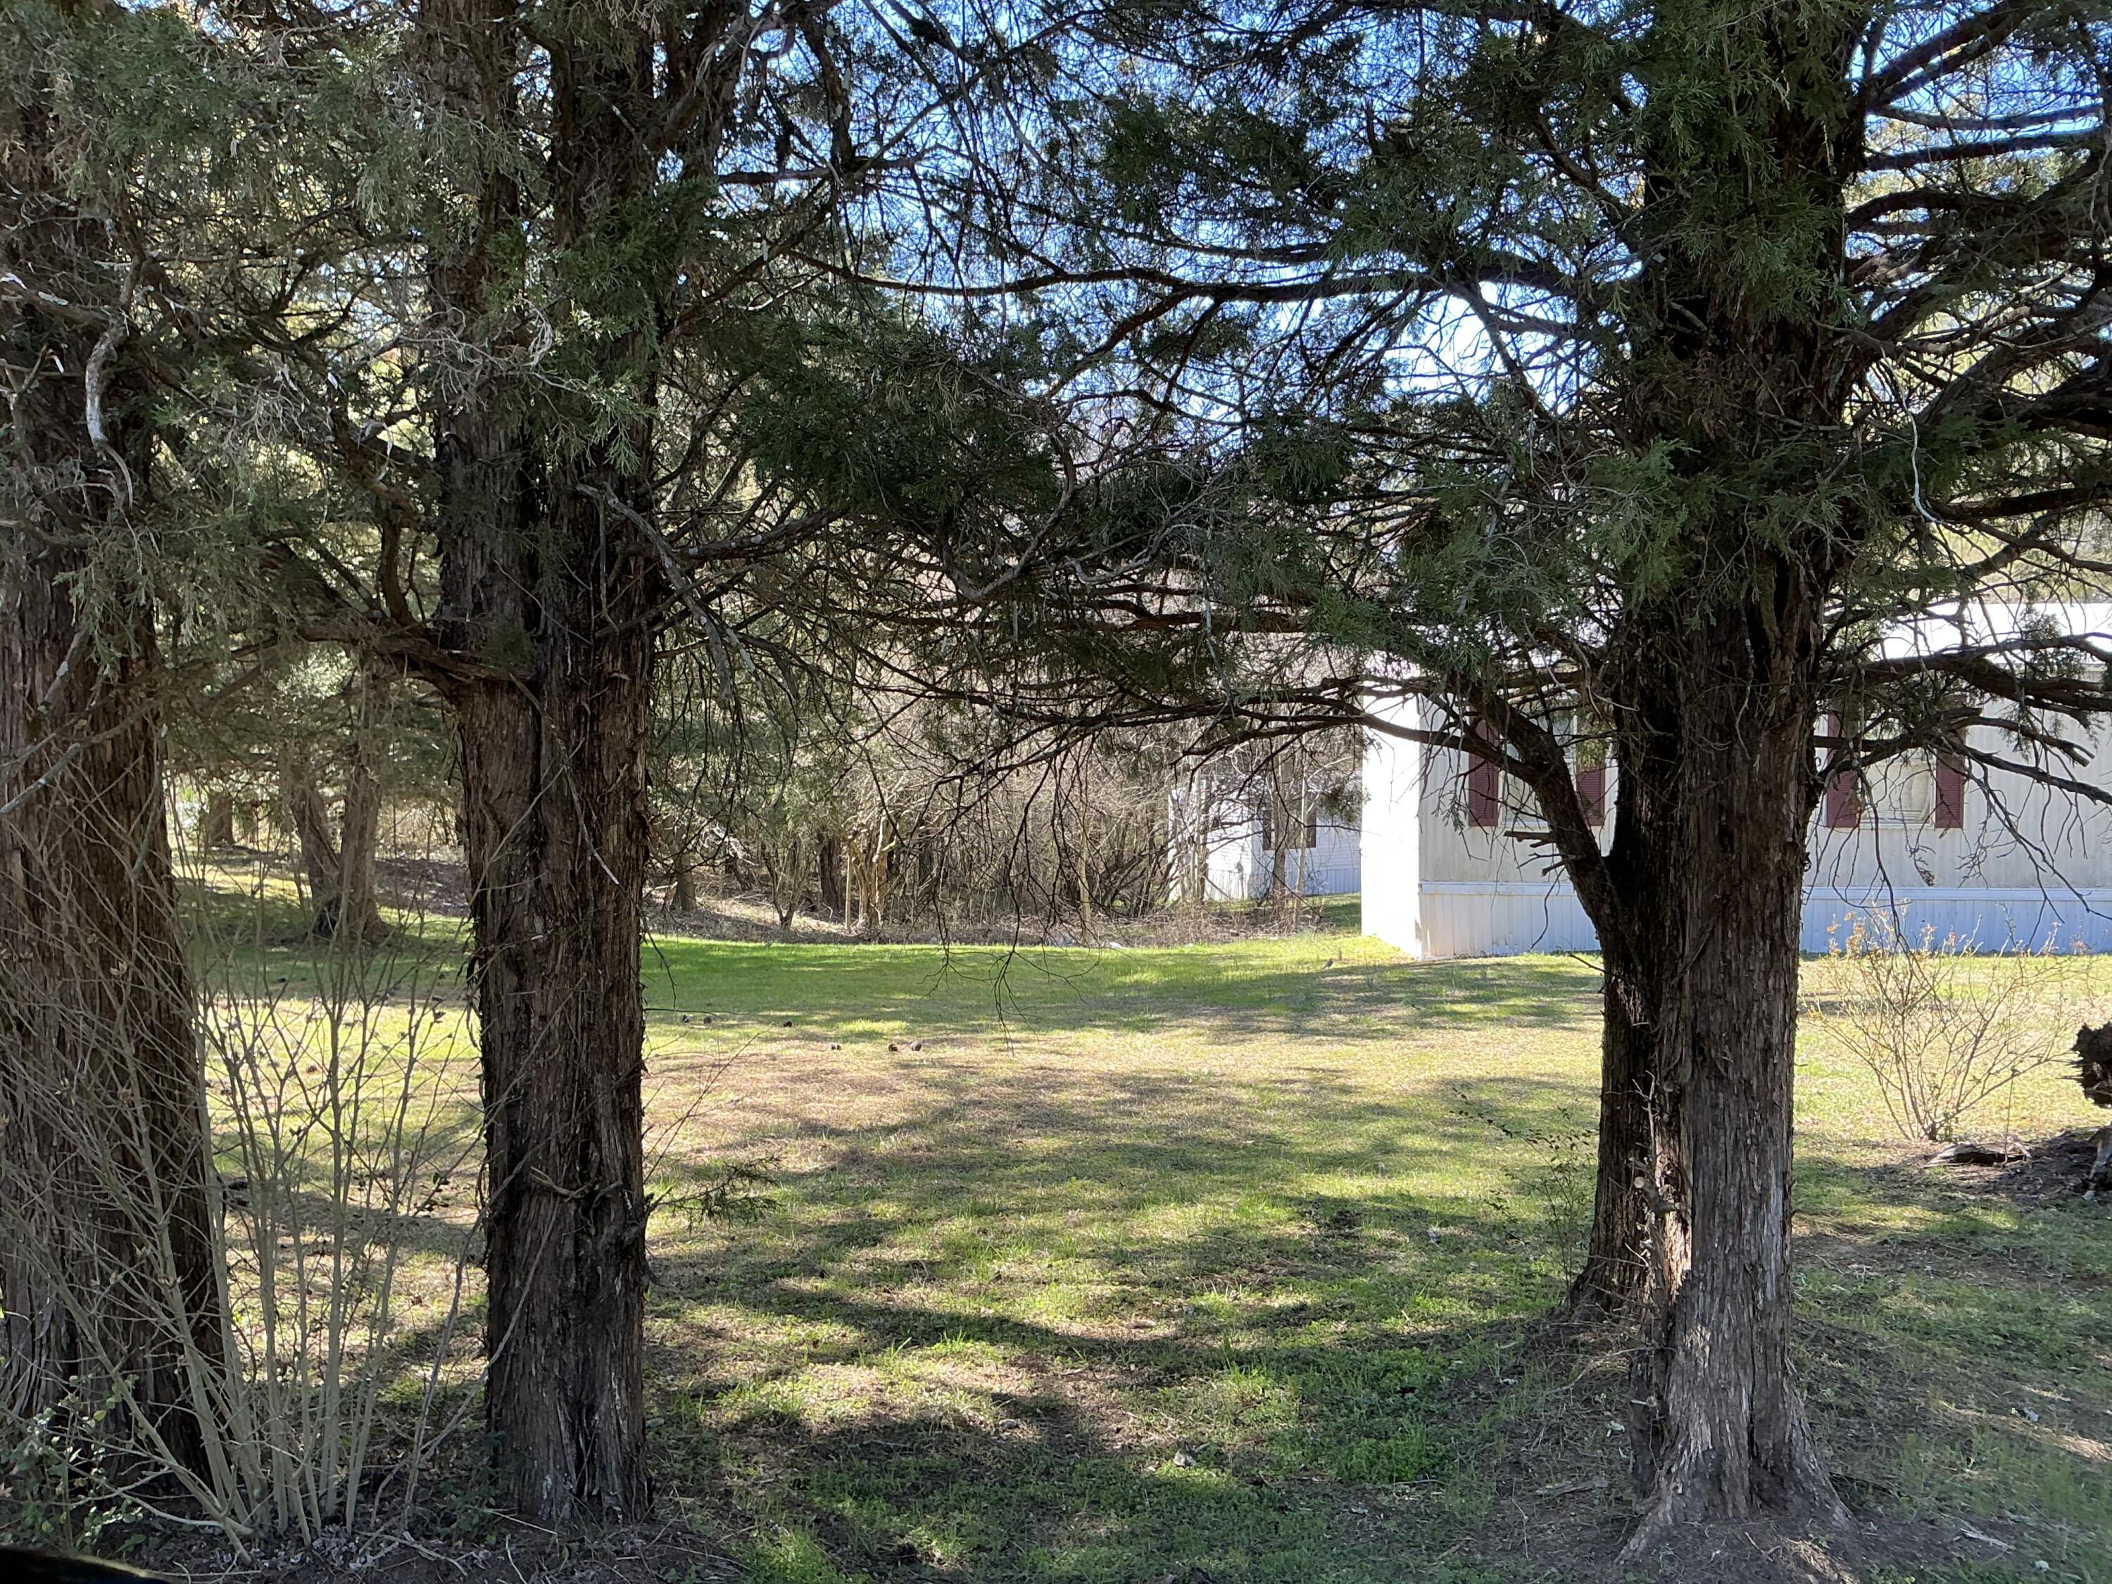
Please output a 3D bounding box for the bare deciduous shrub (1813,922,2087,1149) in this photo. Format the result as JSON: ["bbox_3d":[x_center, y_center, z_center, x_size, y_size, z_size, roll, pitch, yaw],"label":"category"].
[{"bbox_3d":[4.390,1.150,8.400,1.300,1.150,1.200,0,0,0],"label":"bare deciduous shrub"}]

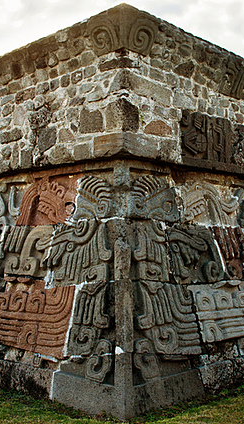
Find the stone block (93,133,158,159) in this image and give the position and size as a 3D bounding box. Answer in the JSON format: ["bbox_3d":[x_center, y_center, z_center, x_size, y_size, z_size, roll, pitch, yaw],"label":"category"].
[{"bbox_3d":[0.047,-0.781,6.799,0.493,0.224,0.631,-5,-7,44],"label":"stone block"}]

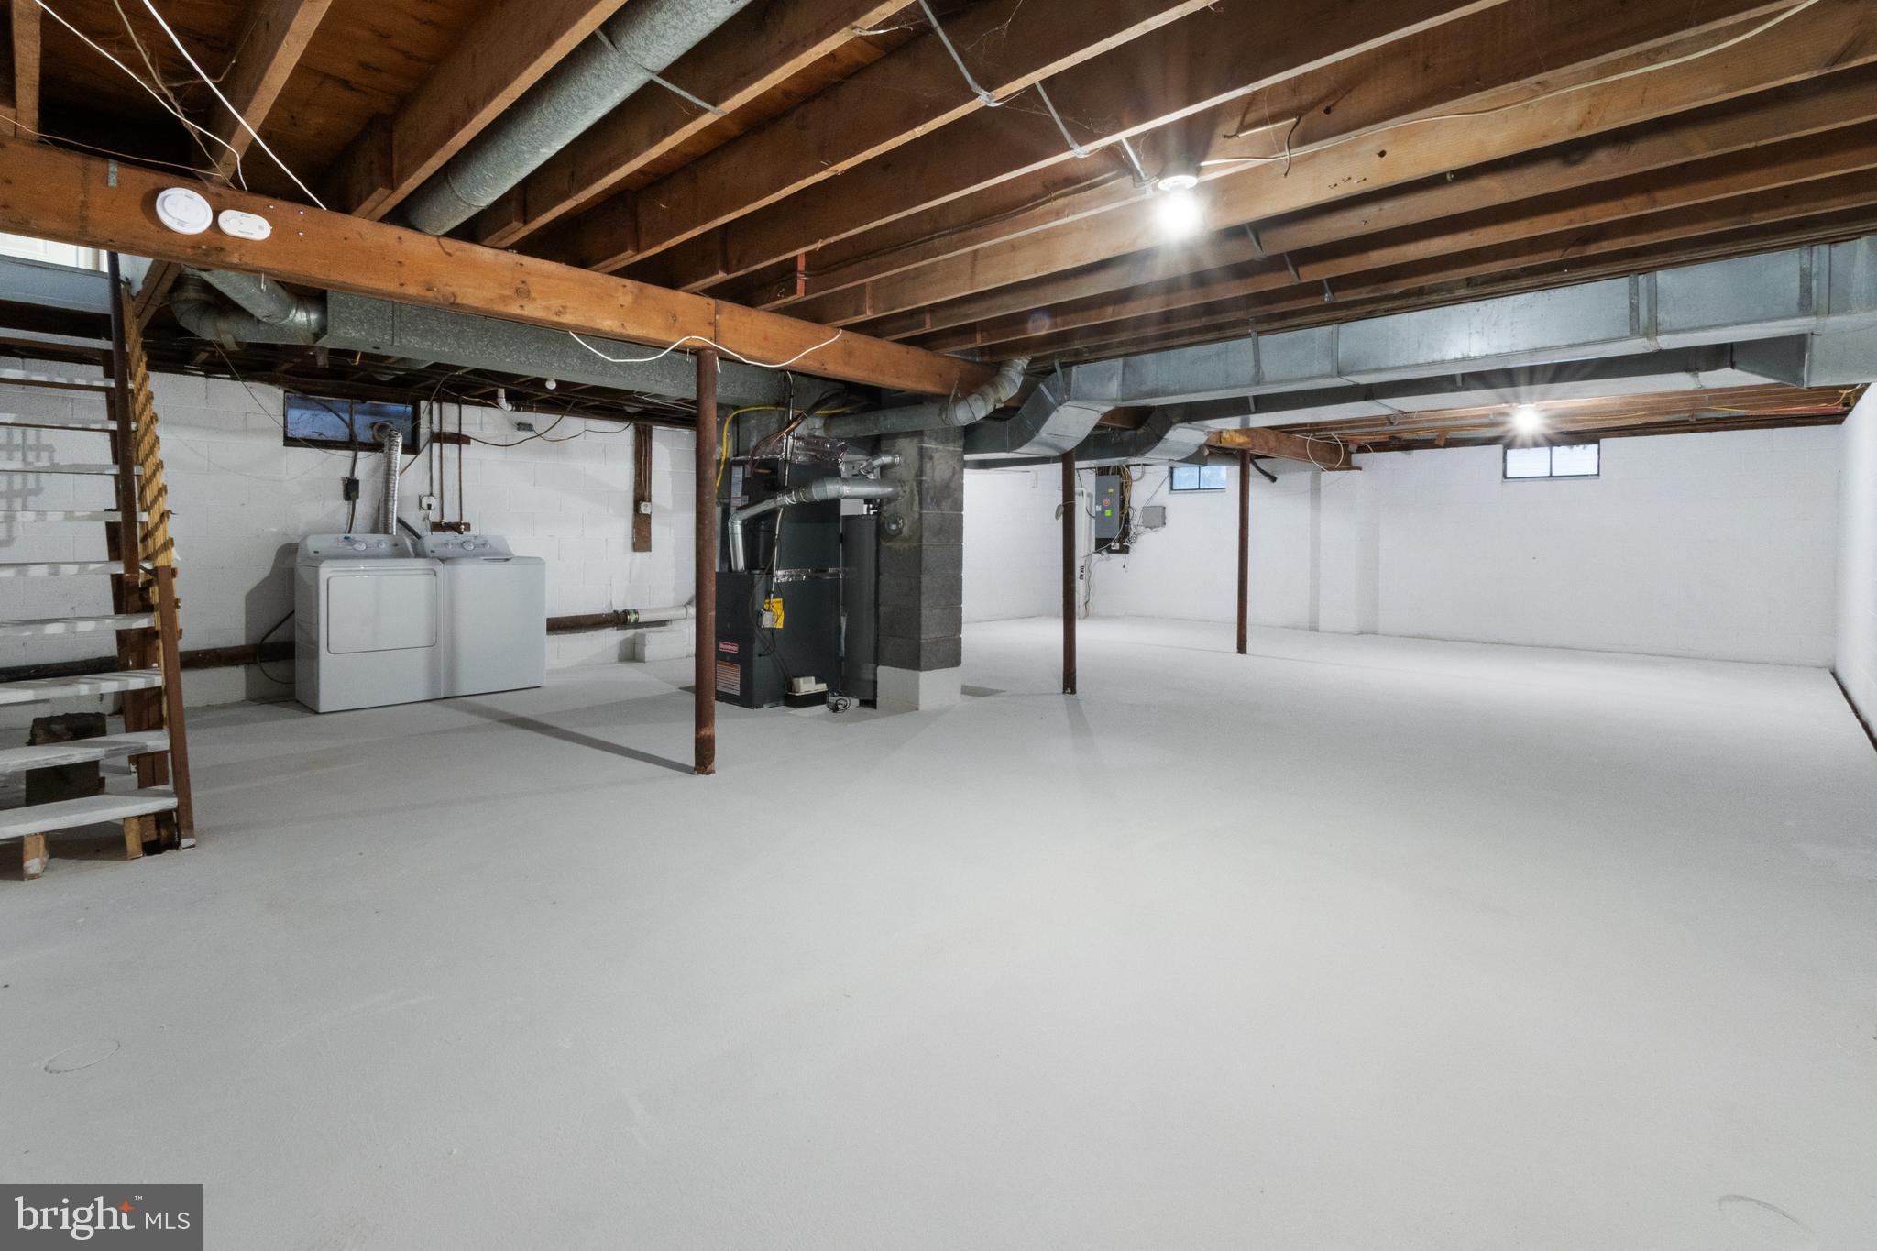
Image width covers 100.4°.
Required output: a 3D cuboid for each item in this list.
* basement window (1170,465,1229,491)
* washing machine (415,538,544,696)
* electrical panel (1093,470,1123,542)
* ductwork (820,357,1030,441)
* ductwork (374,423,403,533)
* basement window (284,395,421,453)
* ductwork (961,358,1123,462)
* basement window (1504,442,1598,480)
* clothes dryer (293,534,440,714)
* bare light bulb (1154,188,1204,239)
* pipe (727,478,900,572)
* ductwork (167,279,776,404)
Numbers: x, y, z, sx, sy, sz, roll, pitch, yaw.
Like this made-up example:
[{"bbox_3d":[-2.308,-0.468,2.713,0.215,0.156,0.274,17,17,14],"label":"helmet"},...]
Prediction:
[{"bbox_3d":[3.340,-1.916,10.000,0.760,0.370,0.100,5,7,40],"label":"basement window"},{"bbox_3d":[-3.375,-0.097,5.750,0.670,1.090,0.690,-5,8,-44],"label":"washing machine"},{"bbox_3d":[2.474,-1.720,11.391,0.380,0.910,0.110,5,7,42],"label":"electrical panel"},{"bbox_3d":[-0.140,-1.374,4.830,1.580,0.390,0.200,4,7,37],"label":"ductwork"},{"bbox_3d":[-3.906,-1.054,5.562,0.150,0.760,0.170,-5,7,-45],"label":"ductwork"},{"bbox_3d":[-4.120,-1.427,5.492,0.780,0.390,0.090,-5,7,-45],"label":"basement window"},{"bbox_3d":[0.790,-1.374,5.100,1.200,0.490,0.550,5,7,41],"label":"ductwork"},{"bbox_3d":[6.090,-1.637,7.770,0.770,0.375,0.100,5,7,40],"label":"basement window"},{"bbox_3d":[-3.850,-0.042,5.292,0.700,1.110,0.690,5,7,44],"label":"clothes dryer"},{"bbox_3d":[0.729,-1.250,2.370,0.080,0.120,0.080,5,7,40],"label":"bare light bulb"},{"bbox_3d":[-0.810,-0.642,5.080,1.200,0.620,0.270,1,6,11],"label":"pipe"},{"bbox_3d":[-2.021,-1.418,4.053,2.800,0.240,0.280,-5,7,-44],"label":"ductwork"}]

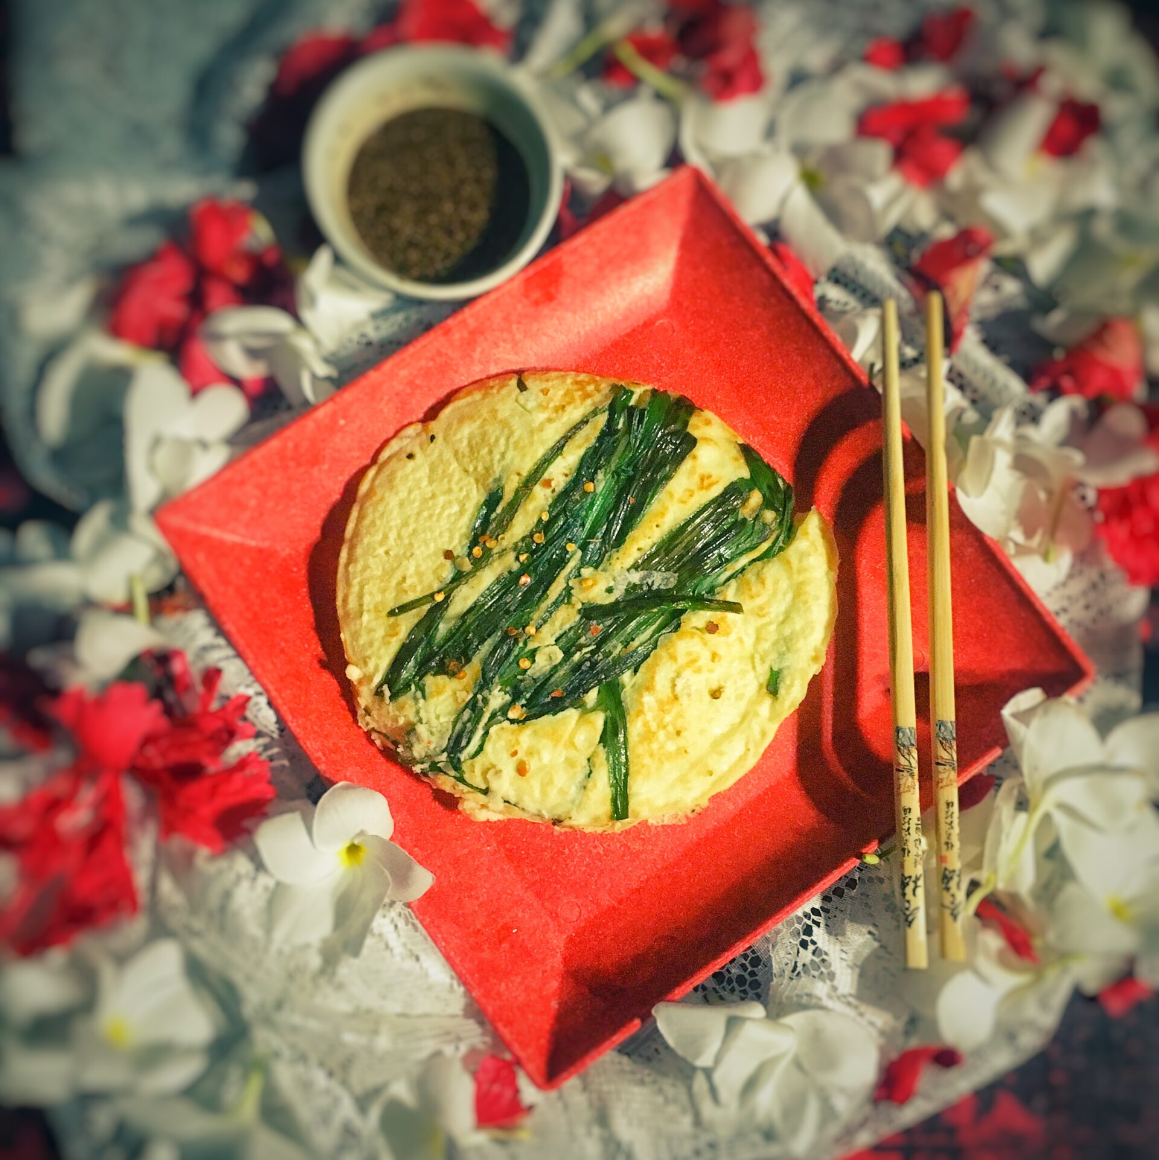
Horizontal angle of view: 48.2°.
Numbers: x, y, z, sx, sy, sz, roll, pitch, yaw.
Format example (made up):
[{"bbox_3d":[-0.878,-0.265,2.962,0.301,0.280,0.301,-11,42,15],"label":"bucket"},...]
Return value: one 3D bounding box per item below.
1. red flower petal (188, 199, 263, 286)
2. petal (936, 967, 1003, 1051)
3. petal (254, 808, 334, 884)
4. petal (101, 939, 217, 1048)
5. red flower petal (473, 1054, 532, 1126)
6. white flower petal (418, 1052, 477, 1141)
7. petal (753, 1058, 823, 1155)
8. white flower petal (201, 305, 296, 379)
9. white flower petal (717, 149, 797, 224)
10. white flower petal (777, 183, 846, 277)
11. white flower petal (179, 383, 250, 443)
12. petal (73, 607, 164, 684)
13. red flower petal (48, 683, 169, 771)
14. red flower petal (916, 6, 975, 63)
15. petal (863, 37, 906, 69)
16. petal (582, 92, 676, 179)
[{"bbox_3d":[-0.134,-0.128,0.493,0.026,0.016,0.035,-8,78,-3],"label":"red flower petal"},{"bbox_3d":[0.132,0.145,0.438,0.022,0.011,0.028,18,88,2],"label":"petal"},{"bbox_3d":[-0.095,0.089,0.433,0.027,0.012,0.022,5,78,-1],"label":"petal"},{"bbox_3d":[-0.141,0.139,0.435,0.034,0.016,0.037,44,80,7],"label":"petal"},{"bbox_3d":[-0.026,0.170,0.432,0.020,0.012,0.026,0,79,-2],"label":"red flower petal"},{"bbox_3d":[-0.045,0.175,0.440,0.020,0.014,0.029,0,77,-1],"label":"white flower petal"},{"bbox_3d":[0.071,0.180,0.442,0.024,0.015,0.031,0,77,-1],"label":"petal"},{"bbox_3d":[-0.126,-0.090,0.492,0.035,0.015,0.029,0,77,-1],"label":"white flower petal"},{"bbox_3d":[0.068,-0.151,0.497,0.031,0.014,0.031,0,79,-2],"label":"white flower petal"},{"bbox_3d":[0.090,-0.135,0.501,0.022,0.014,0.041,-27,80,-7],"label":"white flower petal"},{"bbox_3d":[-0.133,-0.061,0.472,0.026,0.011,0.021,-33,81,-8],"label":"white flower petal"},{"bbox_3d":[-0.168,0.024,0.471,0.033,0.013,0.028,0,77,-1],"label":"petal"},{"bbox_3d":[-0.161,0.051,0.443,0.038,0.016,0.030,3,78,-2],"label":"red flower petal"},{"bbox_3d":[0.148,-0.220,0.523,0.019,0.013,0.029,36,79,6],"label":"red flower petal"},{"bbox_3d":[0.122,-0.212,0.520,0.016,0.010,0.012,-1,78,-3],"label":"petal"},{"bbox_3d":[0.020,-0.173,0.505,0.039,0.018,0.033,-44,83,-10],"label":"petal"}]

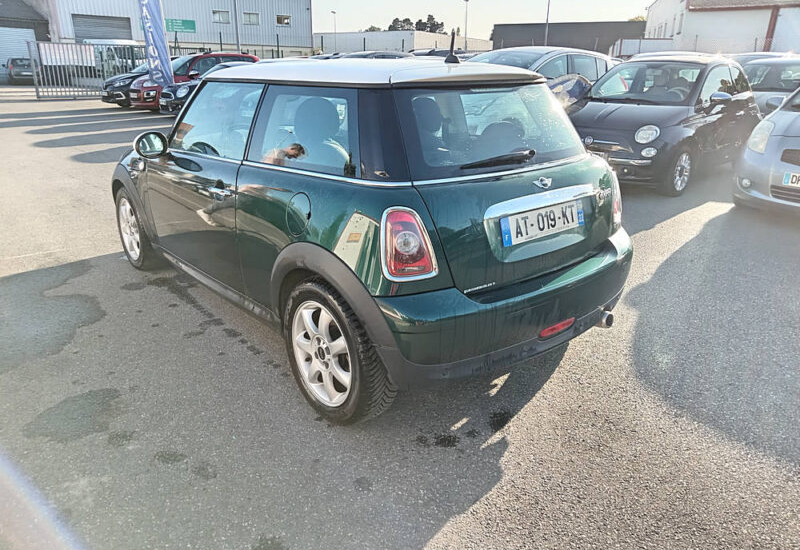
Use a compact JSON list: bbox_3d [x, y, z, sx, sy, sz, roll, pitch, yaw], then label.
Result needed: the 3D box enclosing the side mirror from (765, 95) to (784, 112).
[{"bbox_3d":[4.088,-1.898,6.322,0.140,0.165,0.210,-18,26,-39],"label":"side mirror"}]

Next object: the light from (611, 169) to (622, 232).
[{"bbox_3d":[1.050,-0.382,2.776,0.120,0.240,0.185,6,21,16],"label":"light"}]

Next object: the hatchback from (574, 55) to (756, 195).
[{"bbox_3d":[3.350,-1.995,7.368,3.550,1.490,1.630,-17,26,-39],"label":"hatchback"}]

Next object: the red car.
[{"bbox_3d":[-6.269,-5.953,18.022,4.100,1.640,1.740,-16,25,-36],"label":"red car"}]

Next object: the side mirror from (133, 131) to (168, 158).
[{"bbox_3d":[-1.390,-0.729,3.212,0.190,0.150,0.140,-16,26,-37],"label":"side mirror"}]

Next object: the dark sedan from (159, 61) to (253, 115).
[{"bbox_3d":[-4.879,-5.153,16.157,3.720,1.420,1.680,-18,27,-40],"label":"dark sedan"}]

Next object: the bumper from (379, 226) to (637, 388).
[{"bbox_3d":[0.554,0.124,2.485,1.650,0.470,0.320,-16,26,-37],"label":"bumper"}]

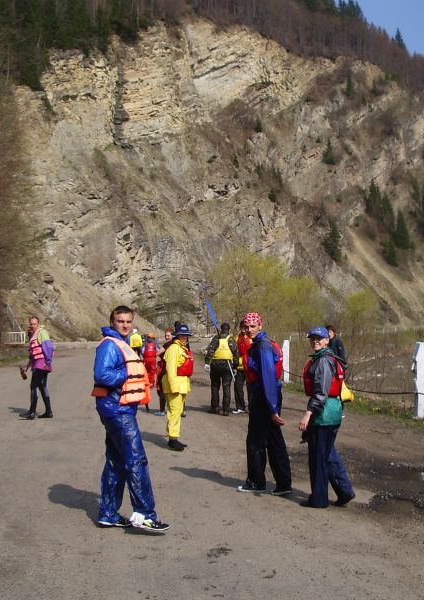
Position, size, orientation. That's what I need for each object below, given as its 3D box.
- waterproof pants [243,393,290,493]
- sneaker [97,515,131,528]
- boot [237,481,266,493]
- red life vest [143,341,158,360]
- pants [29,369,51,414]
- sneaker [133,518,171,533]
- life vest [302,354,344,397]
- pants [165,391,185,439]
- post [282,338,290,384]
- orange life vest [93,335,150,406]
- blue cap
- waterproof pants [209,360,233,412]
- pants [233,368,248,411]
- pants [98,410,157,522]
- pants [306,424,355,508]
[{"bbox_3d":[0.556,1.392,8.100,0.450,1.020,0.380,0,-2,-12],"label":"waterproof pants"},{"bbox_3d":[-0.773,1.795,6.550,0.295,0.115,0.108,6,0,18],"label":"sneaker"},{"bbox_3d":[0.389,1.851,8.020,0.295,0.110,0.105,0,-2,10],"label":"boot"},{"bbox_3d":[-1.707,1.411,22.600,0.390,0.480,0.280,0,-2,3],"label":"red life vest"},{"bbox_3d":[-3.007,1.578,14.100,0.380,0.830,0.360,1,-2,-23],"label":"pants"},{"bbox_3d":[-0.469,1.744,6.270,0.295,0.115,0.108,9,0,16],"label":"sneaker"},{"bbox_3d":[1.023,0.688,7.420,0.320,0.420,0.380,-1,-2,13],"label":"life vest"},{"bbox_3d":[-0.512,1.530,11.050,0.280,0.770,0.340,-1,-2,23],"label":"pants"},{"bbox_3d":[2.192,1.802,23.700,0.200,1.250,0.200,0,-2,-8],"label":"post"},{"bbox_3d":[-0.752,0.575,6.600,0.310,0.560,0.420,-1,-2,38],"label":"orange life vest"},{"bbox_3d":[0.952,0.299,7.330,0.175,0.125,0.250,-2,1,34],"label":"blue cap"},{"bbox_3d":[0.164,1.639,15.600,0.450,1.000,0.320,0,-2,-6],"label":"waterproof pants"},{"bbox_3d":[0.545,1.672,15.200,0.340,0.870,0.350,0,-2,-16],"label":"pants"},{"bbox_3d":[-0.674,1.310,6.450,0.440,0.920,0.360,-1,-3,29],"label":"pants"},{"bbox_3d":[1.082,1.509,7.420,0.440,0.830,0.370,-1,-2,13],"label":"pants"}]

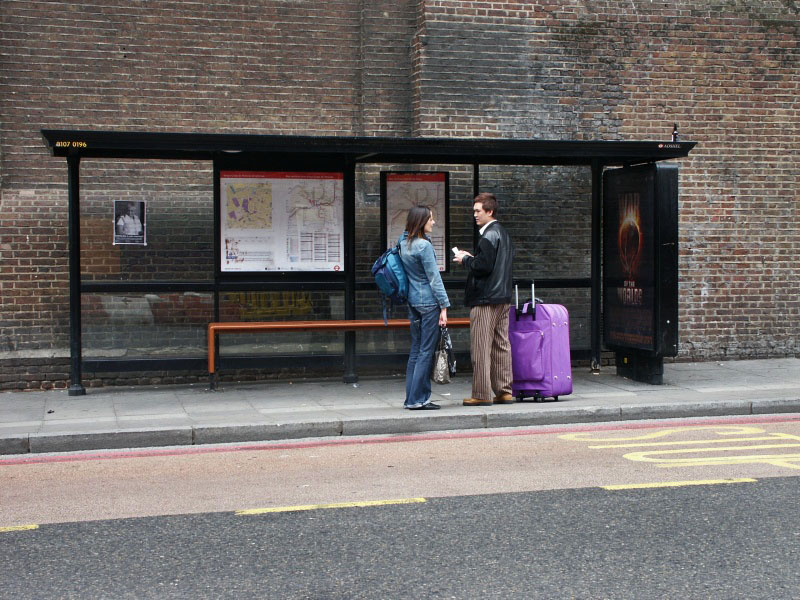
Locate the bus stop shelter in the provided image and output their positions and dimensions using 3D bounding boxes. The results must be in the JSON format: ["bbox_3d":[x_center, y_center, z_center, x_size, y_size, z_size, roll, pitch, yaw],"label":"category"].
[{"bbox_3d":[-0.288,-0.327,13.742,6.190,2.356,1.460,-1,2,-17],"label":"bus stop shelter"}]

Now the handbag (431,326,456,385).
[{"bbox_3d":[0.367,0.465,12.005,0.250,0.486,0.130,-2,3,-42],"label":"handbag"}]

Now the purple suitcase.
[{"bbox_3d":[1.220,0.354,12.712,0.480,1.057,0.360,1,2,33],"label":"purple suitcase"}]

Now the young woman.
[{"bbox_3d":[0.204,0.059,12.081,0.380,1.700,0.470,-2,3,-42],"label":"young woman"}]

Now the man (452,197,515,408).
[{"bbox_3d":[0.721,-0.011,12.318,0.470,1.818,0.520,0,2,16],"label":"man"}]

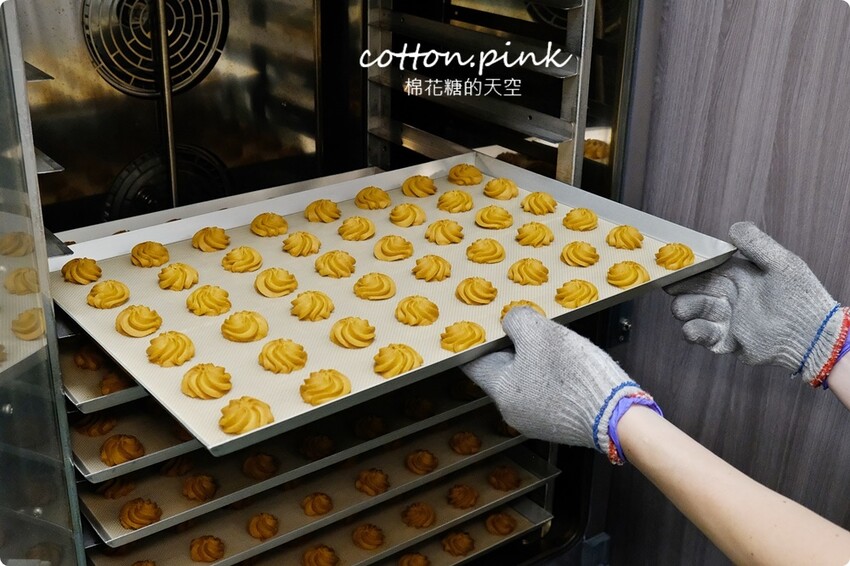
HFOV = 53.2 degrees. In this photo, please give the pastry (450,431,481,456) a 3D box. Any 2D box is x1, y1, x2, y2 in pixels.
[{"bbox_3d":[0.052,0.200,1.080,0.041,0.021,0.041,1,20,0],"label":"pastry"}]

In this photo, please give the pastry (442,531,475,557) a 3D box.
[{"bbox_3d":[0.044,0.343,1.132,0.042,0.021,0.042,1,20,0],"label":"pastry"}]

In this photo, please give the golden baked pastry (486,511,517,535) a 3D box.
[{"bbox_3d":[0.107,0.329,1.176,0.041,0.021,0.041,1,20,0],"label":"golden baked pastry"}]

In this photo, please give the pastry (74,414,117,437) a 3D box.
[{"bbox_3d":[-0.324,0.132,0.832,0.040,0.021,0.040,-14,25,-36],"label":"pastry"}]

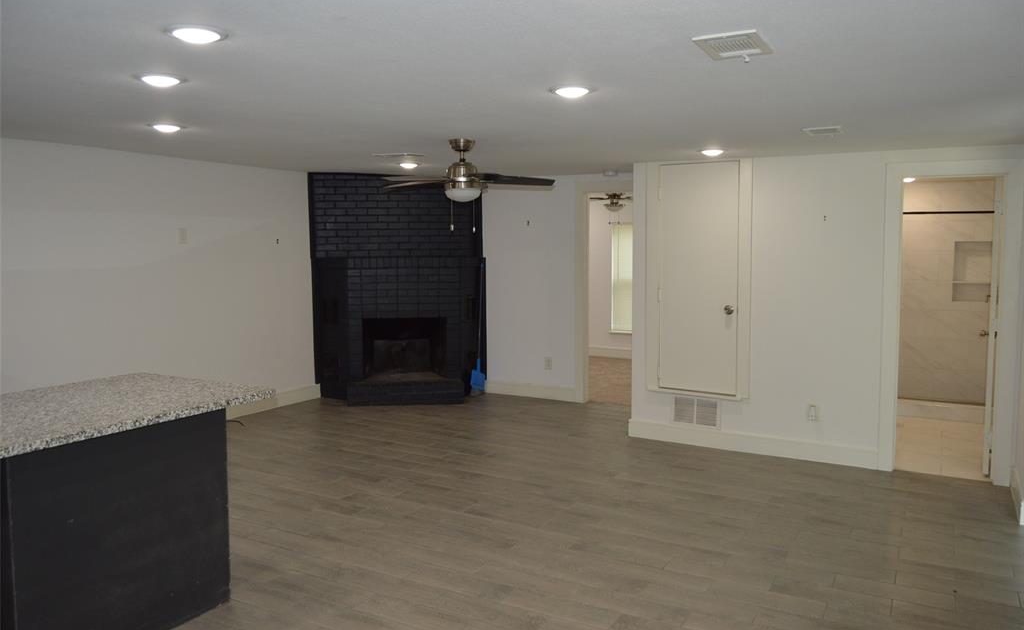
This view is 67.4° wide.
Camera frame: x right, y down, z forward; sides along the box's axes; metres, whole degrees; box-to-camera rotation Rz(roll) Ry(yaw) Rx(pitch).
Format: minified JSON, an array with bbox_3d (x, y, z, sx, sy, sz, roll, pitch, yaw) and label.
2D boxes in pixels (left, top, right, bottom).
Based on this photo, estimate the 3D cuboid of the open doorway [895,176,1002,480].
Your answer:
[{"bbox_3d":[2.969,0.095,5.233,0.587,2.053,0.130,3,6,32],"label":"open doorway"}]

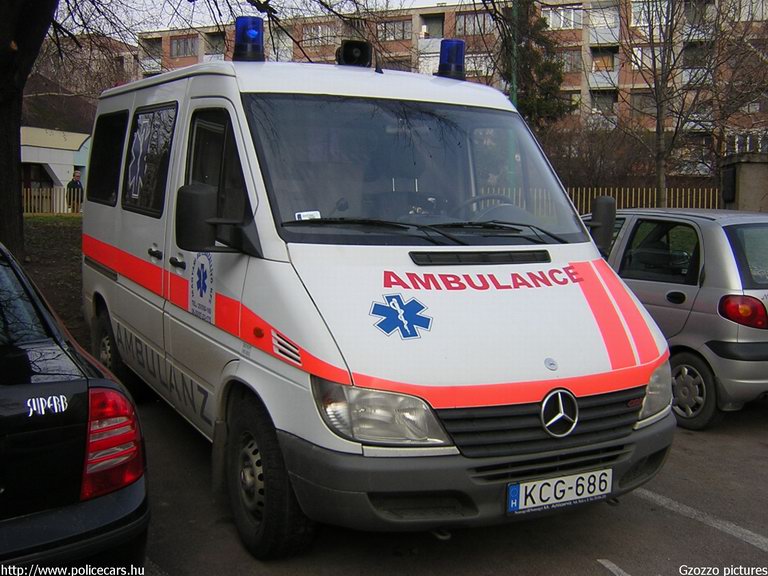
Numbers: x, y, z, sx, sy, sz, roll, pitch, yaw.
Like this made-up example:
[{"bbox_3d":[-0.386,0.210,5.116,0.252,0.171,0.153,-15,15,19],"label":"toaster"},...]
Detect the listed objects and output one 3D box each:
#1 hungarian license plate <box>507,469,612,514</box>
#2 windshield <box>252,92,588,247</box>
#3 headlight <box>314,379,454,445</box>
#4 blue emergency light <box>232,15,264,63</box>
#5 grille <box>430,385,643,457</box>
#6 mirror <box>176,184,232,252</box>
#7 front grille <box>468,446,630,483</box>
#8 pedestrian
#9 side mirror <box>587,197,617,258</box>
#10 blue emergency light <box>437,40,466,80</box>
[{"bbox_3d":[0.704,0.798,3.165,0.531,0.119,0.020,-2,8,-28],"label":"hungarian license plate"},{"bbox_3d":[0.201,-0.585,4.016,1.700,0.921,0.152,-2,-33,-28],"label":"windshield"},{"bbox_3d":[-0.006,0.458,3.004,0.455,0.233,0.314,0,7,-18],"label":"headlight"},{"bbox_3d":[-0.722,-1.349,4.329,0.157,0.243,0.157,-2,8,-28],"label":"blue emergency light"},{"bbox_3d":[0.674,0.528,3.183,1.063,0.233,0.132,-2,8,-28],"label":"grille"},{"bbox_3d":[-0.779,-0.298,3.461,0.233,0.314,0.132,0,7,-16],"label":"mirror"},{"bbox_3d":[0.688,0.689,3.166,0.810,0.076,0.081,-2,8,-28],"label":"front grille"},{"bbox_3d":[-9.474,-2.754,24.587,0.520,1.740,0.320,0,6,-18],"label":"pedestrian"},{"bbox_3d":[1.227,-0.364,4.514,0.233,0.314,0.132,-4,9,-40],"label":"side mirror"},{"bbox_3d":[0.427,-1.401,4.930,0.157,0.243,0.157,-2,8,-28],"label":"blue emergency light"}]

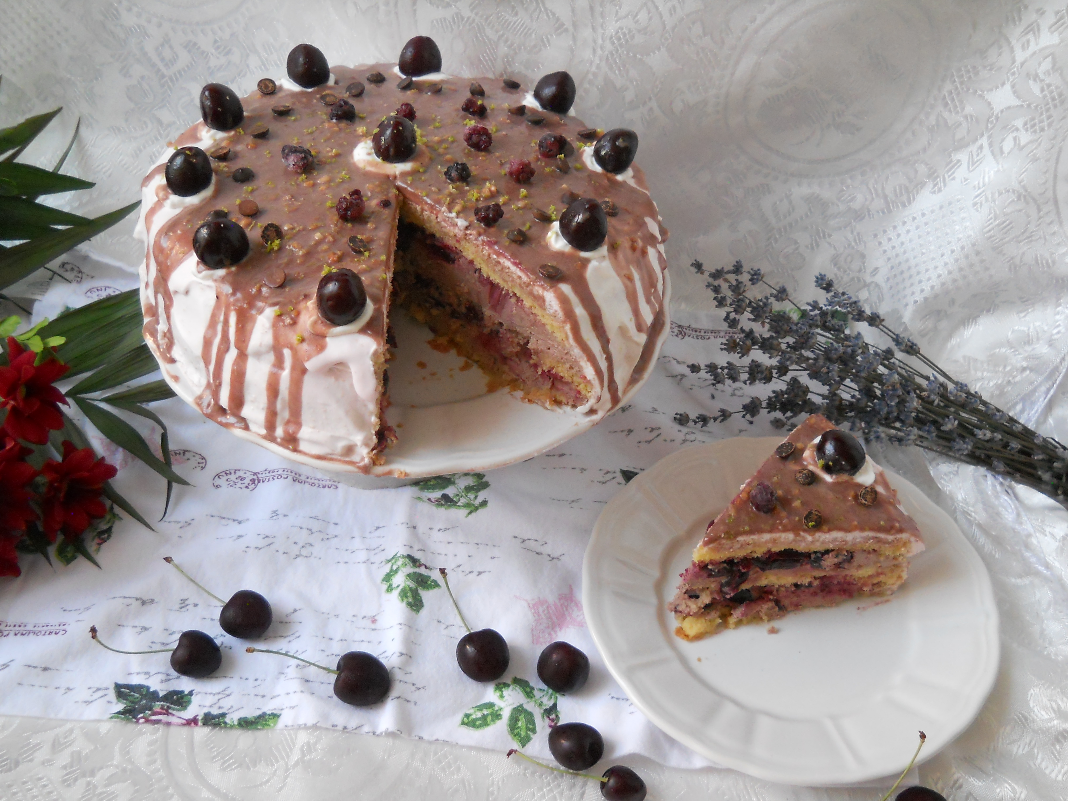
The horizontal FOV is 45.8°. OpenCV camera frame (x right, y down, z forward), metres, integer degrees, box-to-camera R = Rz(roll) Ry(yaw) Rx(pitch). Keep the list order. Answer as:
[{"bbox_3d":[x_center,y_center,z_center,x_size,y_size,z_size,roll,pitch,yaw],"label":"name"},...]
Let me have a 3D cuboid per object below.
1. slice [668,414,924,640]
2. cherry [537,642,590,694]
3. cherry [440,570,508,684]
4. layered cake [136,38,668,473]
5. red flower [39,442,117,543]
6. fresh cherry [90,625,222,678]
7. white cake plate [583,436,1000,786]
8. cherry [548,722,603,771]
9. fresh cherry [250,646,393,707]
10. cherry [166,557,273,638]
[{"bbox_3d":[0.121,0.064,0.613,0.119,0.075,0.091,-26,53,-20],"label":"slice"},{"bbox_3d":[0.014,0.128,0.606,0.026,0.025,0.025,-2,48,0],"label":"cherry"},{"bbox_3d":[-0.036,0.113,0.621,0.026,0.026,0.063,-32,55,-24],"label":"cherry"},{"bbox_3d":[-0.067,-0.094,0.638,0.265,0.088,0.265,-1,48,1],"label":"layered cake"},{"bbox_3d":[-0.239,0.047,0.662,0.038,0.036,0.035,-26,52,-20],"label":"red flower"},{"bbox_3d":[-0.184,0.124,0.616,0.065,0.025,0.025,-1,48,1],"label":"fresh cherry"},{"bbox_3d":[0.126,0.099,0.631,0.202,0.022,0.202,-1,48,1],"label":"white cake plate"},{"bbox_3d":[0.019,0.158,0.579,0.026,0.024,0.025,-2,48,0],"label":"cherry"},{"bbox_3d":[-0.101,0.125,0.612,0.070,0.027,0.027,21,52,19],"label":"fresh cherry"},{"bbox_3d":[-0.162,0.102,0.635,0.067,0.026,0.026,15,51,15],"label":"cherry"}]

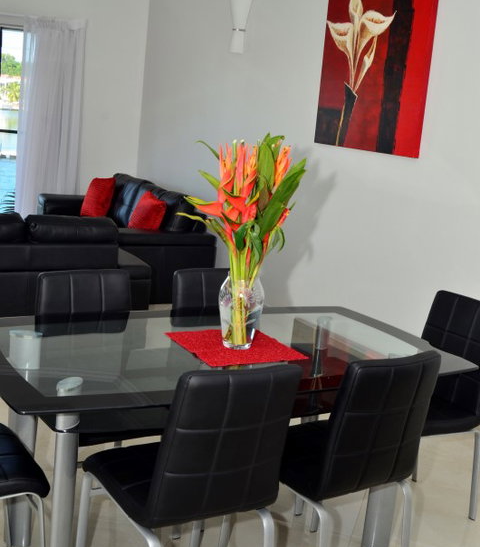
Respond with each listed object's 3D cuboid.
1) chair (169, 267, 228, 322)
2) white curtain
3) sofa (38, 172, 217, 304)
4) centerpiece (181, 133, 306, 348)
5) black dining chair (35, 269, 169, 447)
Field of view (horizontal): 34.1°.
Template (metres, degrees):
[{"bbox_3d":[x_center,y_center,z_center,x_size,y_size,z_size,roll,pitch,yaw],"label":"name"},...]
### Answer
[{"bbox_3d":[-0.035,0.465,3.122,0.420,0.918,0.520,-3,16,-27],"label":"chair"},{"bbox_3d":[-1.669,-1.214,6.964,0.600,2.060,0.120,-3,16,-27],"label":"white curtain"},{"bbox_3d":[-0.965,-0.318,6.240,0.900,0.780,1.760,-3,16,-27],"label":"sofa"},{"bbox_3d":[0.016,-0.104,2.589,0.390,0.701,0.320,-3,16,-27],"label":"centerpiece"},{"bbox_3d":[-0.506,0.489,2.883,0.420,0.918,0.520,-3,16,-27],"label":"black dining chair"}]

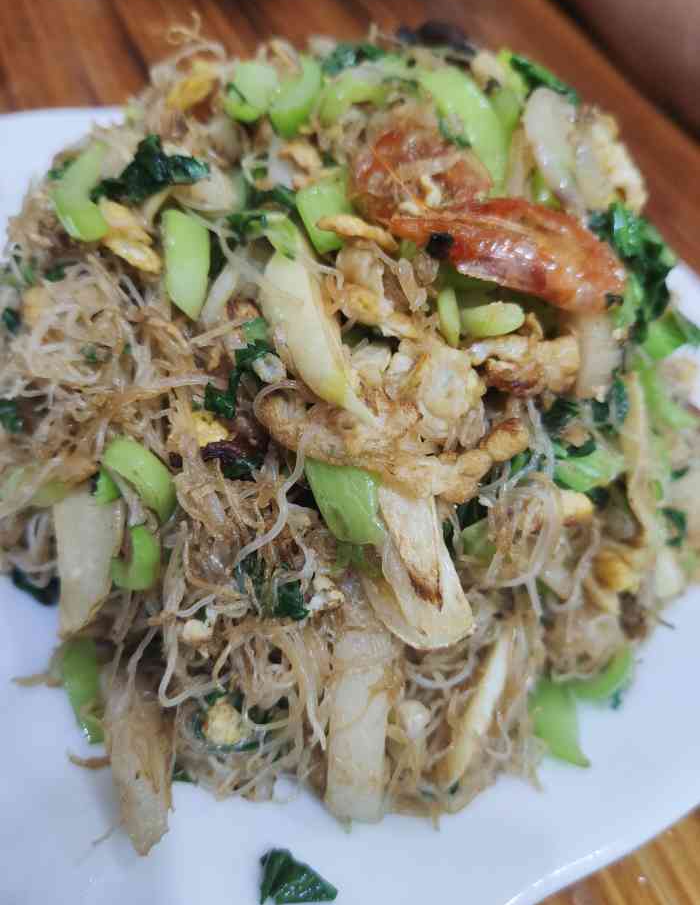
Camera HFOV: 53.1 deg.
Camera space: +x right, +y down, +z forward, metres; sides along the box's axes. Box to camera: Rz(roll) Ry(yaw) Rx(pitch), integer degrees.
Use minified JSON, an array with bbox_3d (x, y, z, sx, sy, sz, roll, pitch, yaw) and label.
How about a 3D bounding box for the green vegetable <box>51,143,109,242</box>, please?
[{"bbox_3d":[-0.064,-0.061,0.169,0.011,0.011,0.023,6,86,7],"label":"green vegetable"}]

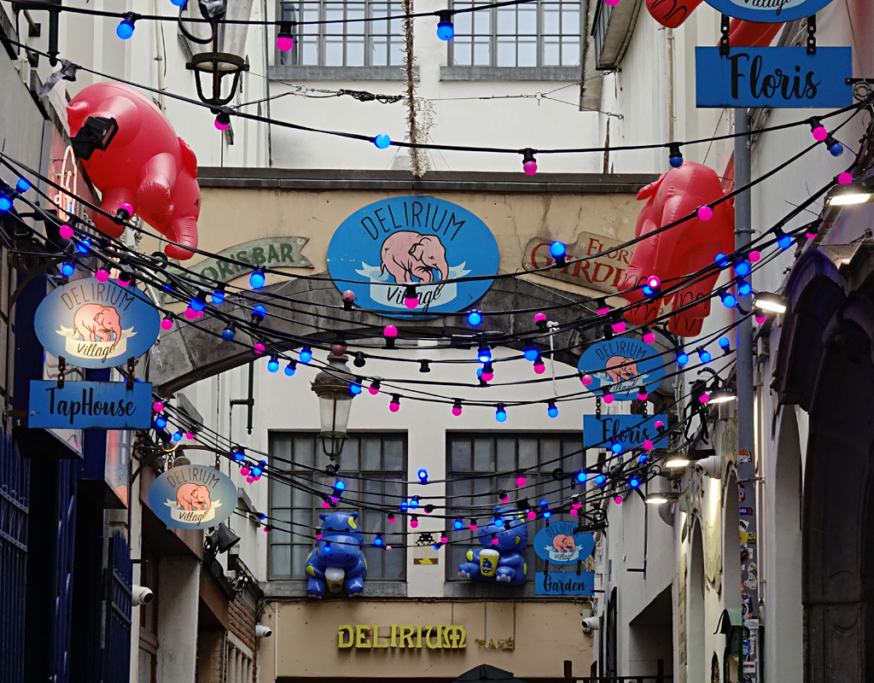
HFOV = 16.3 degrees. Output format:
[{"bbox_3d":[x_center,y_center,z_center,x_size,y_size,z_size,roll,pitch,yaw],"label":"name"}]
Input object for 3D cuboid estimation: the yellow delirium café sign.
[{"bbox_3d":[-0.336,2.880,29.667,1.260,0.250,0.090,0,-10,0],"label":"yellow delirium café sign"}]

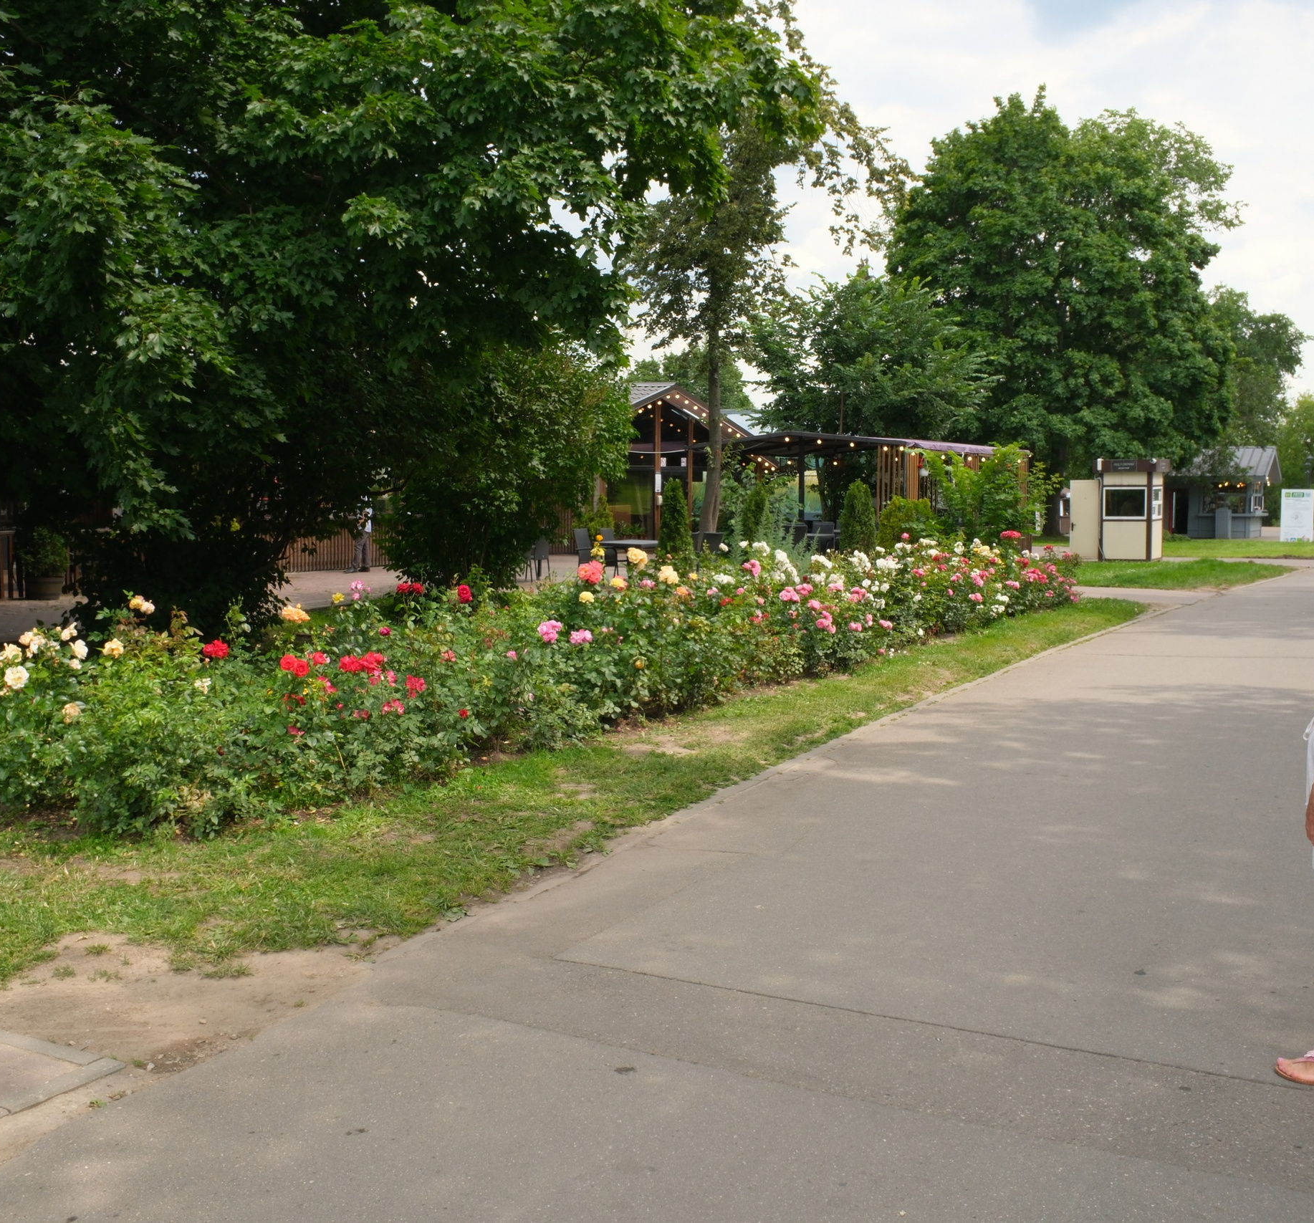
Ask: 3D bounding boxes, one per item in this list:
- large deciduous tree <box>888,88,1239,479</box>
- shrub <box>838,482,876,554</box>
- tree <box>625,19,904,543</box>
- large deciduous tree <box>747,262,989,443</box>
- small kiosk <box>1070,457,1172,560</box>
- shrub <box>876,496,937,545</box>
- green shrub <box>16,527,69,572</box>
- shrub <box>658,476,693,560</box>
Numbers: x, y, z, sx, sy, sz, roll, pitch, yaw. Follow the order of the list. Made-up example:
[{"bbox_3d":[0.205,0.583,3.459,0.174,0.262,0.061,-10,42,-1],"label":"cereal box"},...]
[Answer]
[{"bbox_3d":[15.210,-10.872,51.500,12.400,16.300,12.200,2,5,28],"label":"large deciduous tree"},{"bbox_3d":[3.749,-1.456,25.800,0.680,1.850,0.680,2,5,28],"label":"shrub"},{"bbox_3d":[1.787,-5.939,25.800,6.000,10.800,5.800,0,5,0],"label":"tree"},{"bbox_3d":[5.260,-4.823,34.000,6.000,7.200,6.000,2,5,28],"label":"large deciduous tree"},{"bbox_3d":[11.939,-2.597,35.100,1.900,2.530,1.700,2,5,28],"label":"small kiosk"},{"bbox_3d":[4.844,-1.418,26.800,1.150,1.600,1.100,2,5,28],"label":"shrub"},{"bbox_3d":[-9.732,-1.007,21.800,0.820,0.720,0.820,-2,5,-24],"label":"green shrub"},{"bbox_3d":[0.289,-1.155,22.200,0.580,1.870,0.580,0,5,0],"label":"shrub"}]

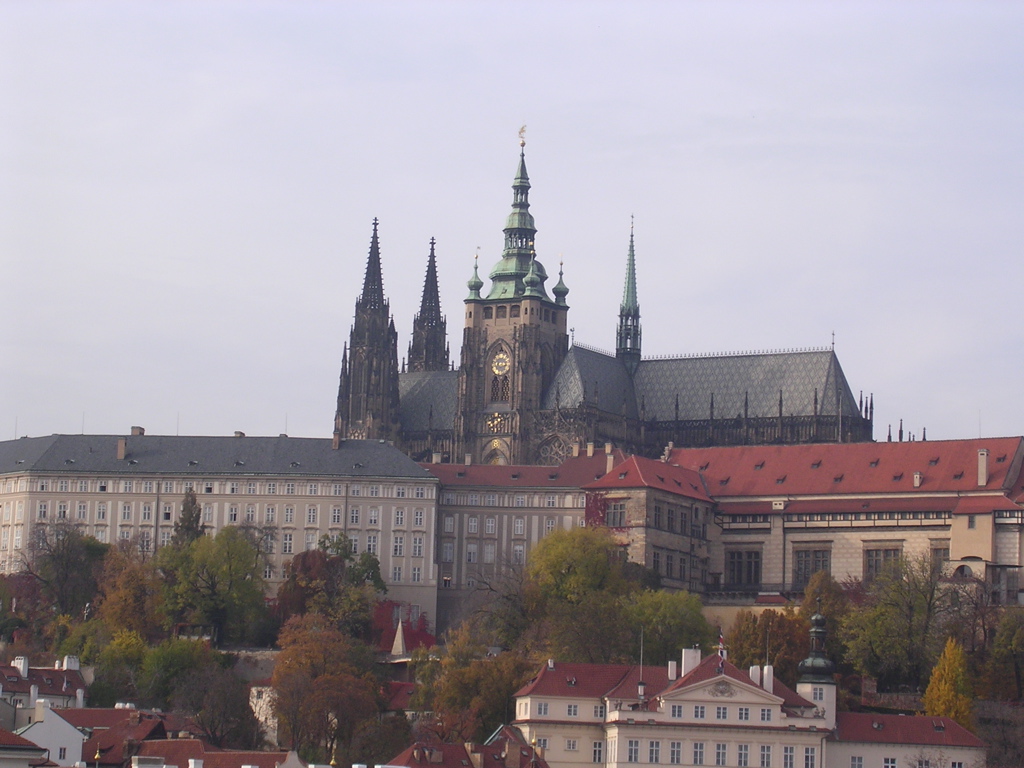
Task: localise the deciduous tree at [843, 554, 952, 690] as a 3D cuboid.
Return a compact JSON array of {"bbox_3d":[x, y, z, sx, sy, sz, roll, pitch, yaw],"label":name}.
[{"bbox_3d":[65.760,40.680,555.050,18.200,23.200,16.740,2,-8,0],"label":"deciduous tree"}]

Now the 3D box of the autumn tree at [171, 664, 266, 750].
[{"bbox_3d":[-46.250,50.660,512.720,14.120,13.610,12.990,2,-8,0],"label":"autumn tree"}]

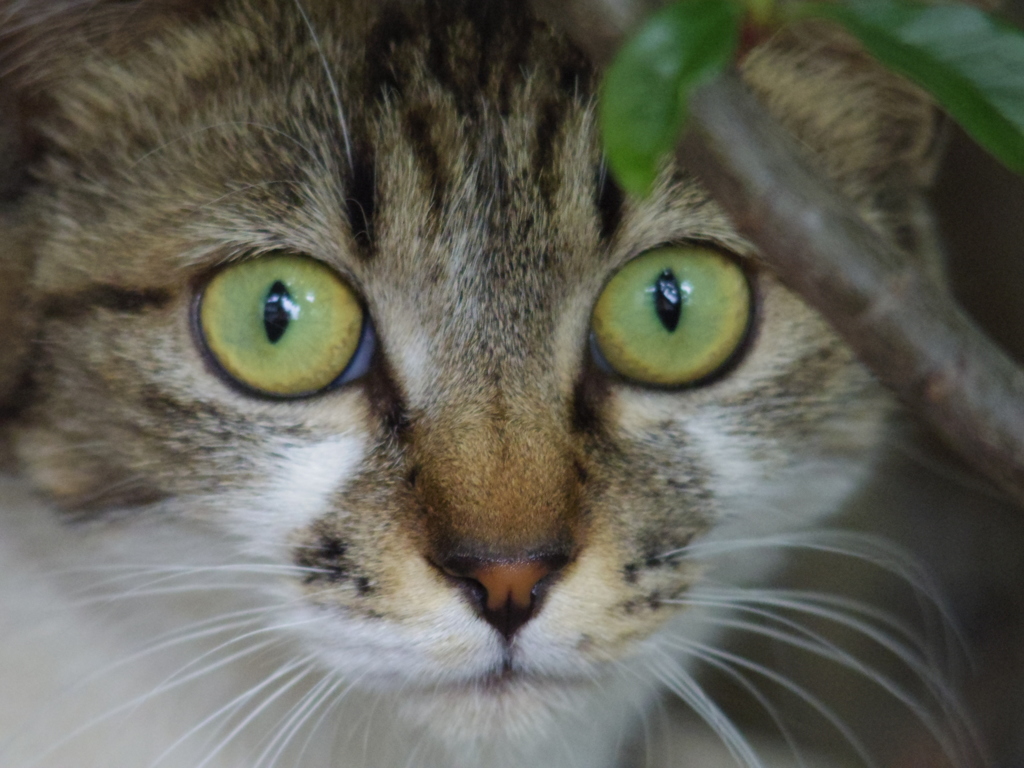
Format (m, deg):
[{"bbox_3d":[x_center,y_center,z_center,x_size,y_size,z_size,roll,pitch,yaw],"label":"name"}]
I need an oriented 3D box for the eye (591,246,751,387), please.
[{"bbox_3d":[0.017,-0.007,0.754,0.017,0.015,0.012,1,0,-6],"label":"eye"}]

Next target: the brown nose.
[{"bbox_3d":[-0.001,0.022,0.728,0.013,0.009,0.010,1,3,-4],"label":"brown nose"}]

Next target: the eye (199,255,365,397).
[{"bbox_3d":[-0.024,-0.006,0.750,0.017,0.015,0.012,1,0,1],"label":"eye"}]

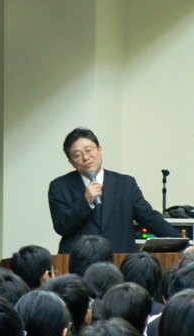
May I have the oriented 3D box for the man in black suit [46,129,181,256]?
[{"bbox_3d":[0.125,0.620,13.500,0.760,1.670,0.420,0,0,-2],"label":"man in black suit"}]

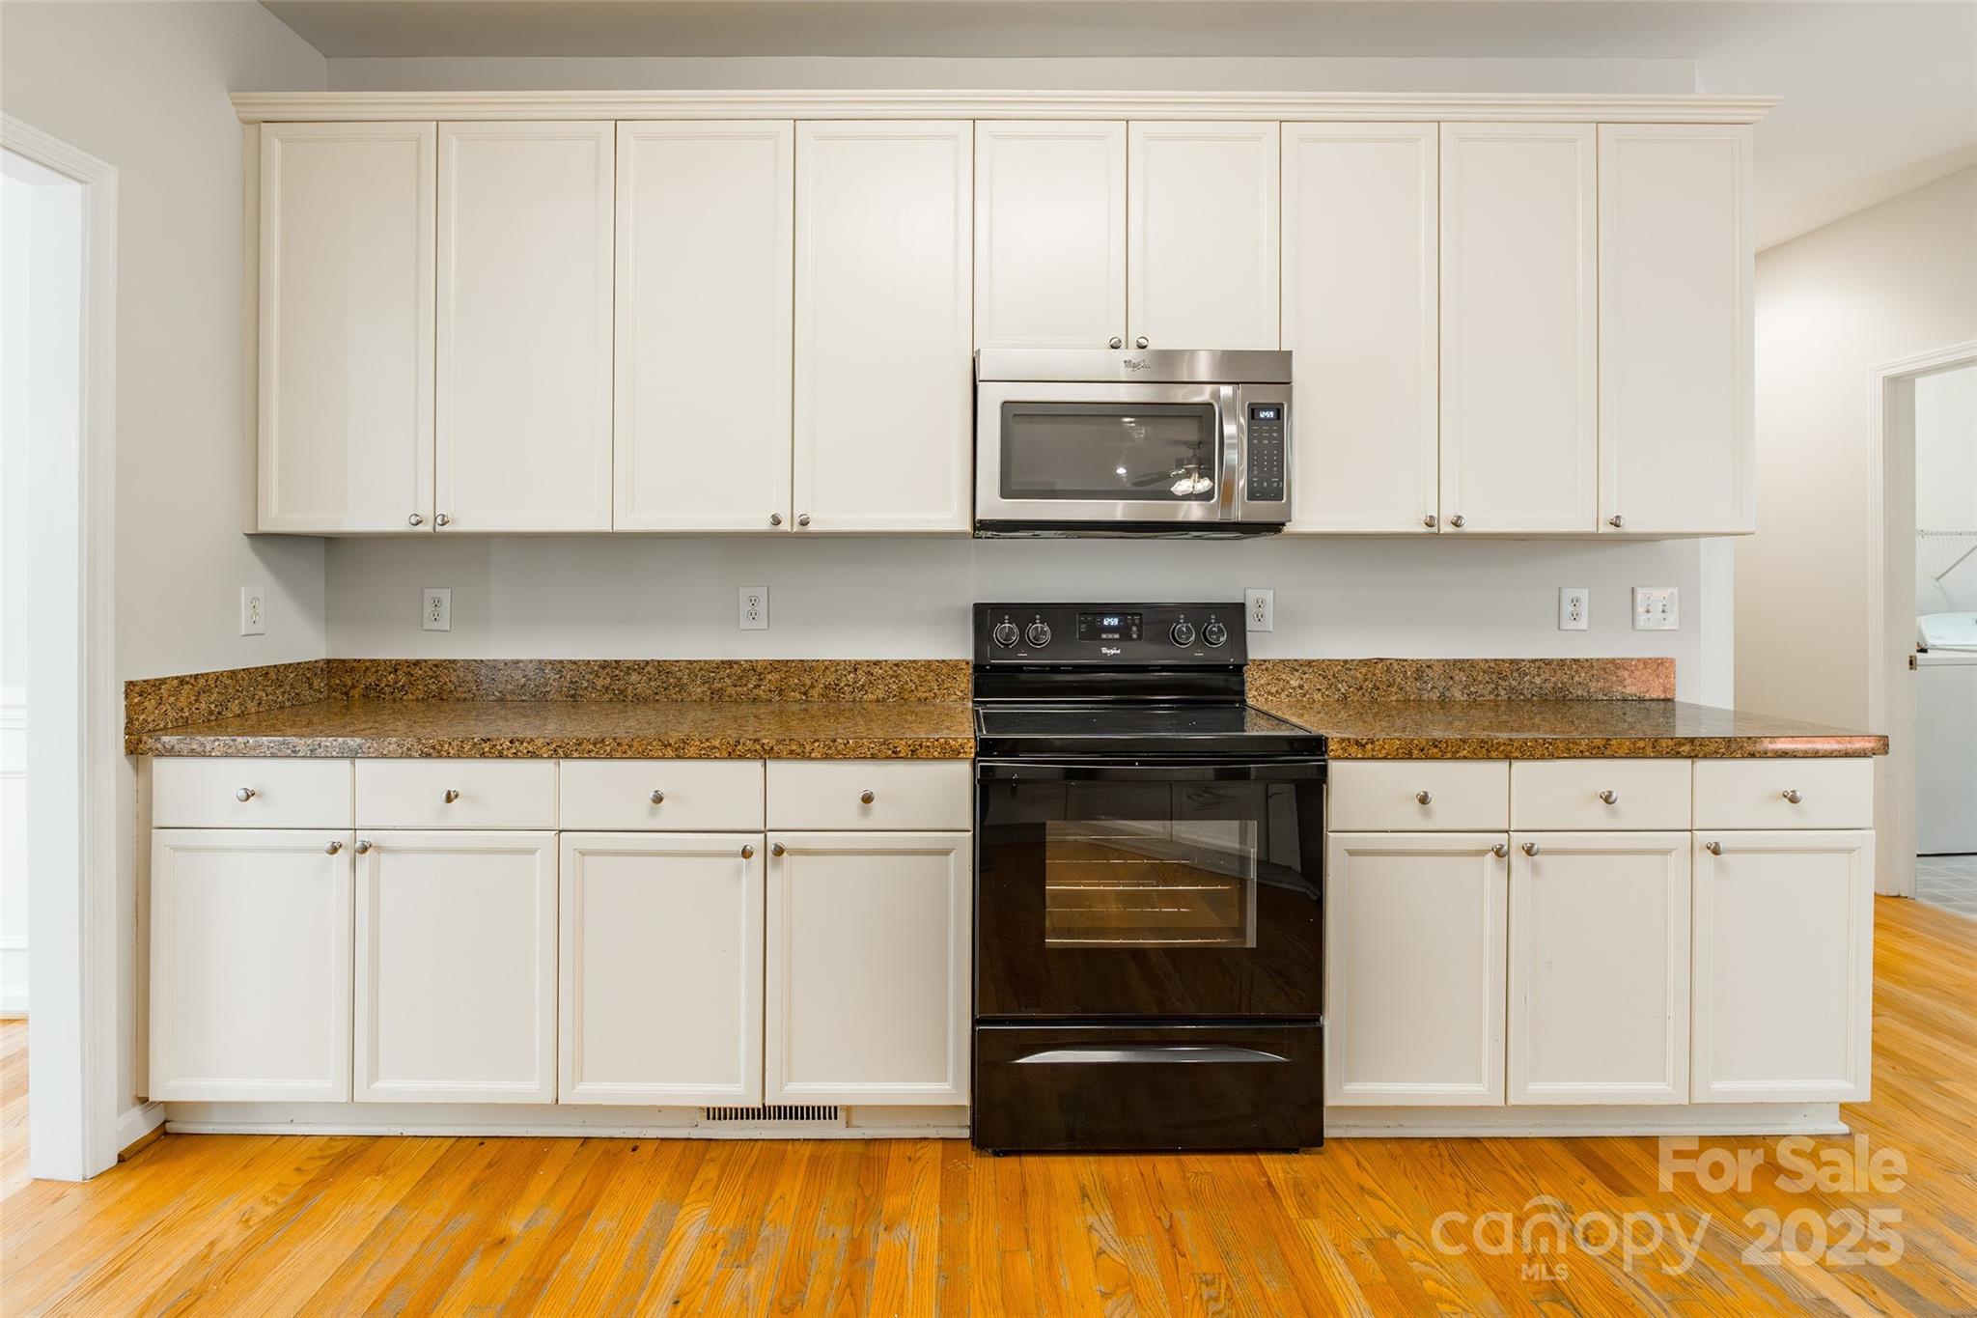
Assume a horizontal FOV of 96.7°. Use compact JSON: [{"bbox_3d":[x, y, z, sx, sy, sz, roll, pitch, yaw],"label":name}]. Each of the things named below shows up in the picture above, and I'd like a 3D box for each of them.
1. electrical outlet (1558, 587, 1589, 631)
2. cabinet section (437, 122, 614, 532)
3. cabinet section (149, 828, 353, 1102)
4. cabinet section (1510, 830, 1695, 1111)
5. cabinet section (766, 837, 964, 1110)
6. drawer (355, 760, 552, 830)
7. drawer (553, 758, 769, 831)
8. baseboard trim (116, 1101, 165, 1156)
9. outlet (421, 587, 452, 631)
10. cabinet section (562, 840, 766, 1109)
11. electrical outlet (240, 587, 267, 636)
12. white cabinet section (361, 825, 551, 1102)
[{"bbox_3d":[1.677,-0.141,2.513,0.078,0.121,0.014,0,2,0],"label":"electrical outlet"},{"bbox_3d":[-1.171,-0.846,2.380,0.448,1.045,0.310,0,2,0],"label":"cabinet section"},{"bbox_3d":[-1.622,0.666,2.195,0.447,0.601,0.520,0,2,0],"label":"cabinet section"},{"bbox_3d":[1.345,0.671,2.195,0.398,0.601,0.520,0,2,0],"label":"cabinet section"},{"bbox_3d":[-0.266,0.665,2.185,0.451,0.598,0.530,0,2,-1],"label":"cabinet section"},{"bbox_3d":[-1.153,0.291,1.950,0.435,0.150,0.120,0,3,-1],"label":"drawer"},{"bbox_3d":[-0.711,0.288,2.115,0.445,0.158,0.420,0,2,0],"label":"drawer"},{"bbox_3d":[-1.885,1.037,1.955,0.025,0.090,0.105,0,3,-1],"label":"baseboard trim"},{"bbox_3d":[-1.578,-0.140,2.513,0.078,0.121,0.014,0,2,0],"label":"outlet"},{"bbox_3d":[-0.720,0.671,2.195,0.453,0.601,0.520,0,2,0],"label":"cabinet section"},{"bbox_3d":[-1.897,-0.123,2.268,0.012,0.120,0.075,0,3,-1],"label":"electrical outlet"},{"bbox_3d":[-1.166,0.663,2.185,0.441,0.594,0.530,0,2,-1],"label":"white cabinet section"}]

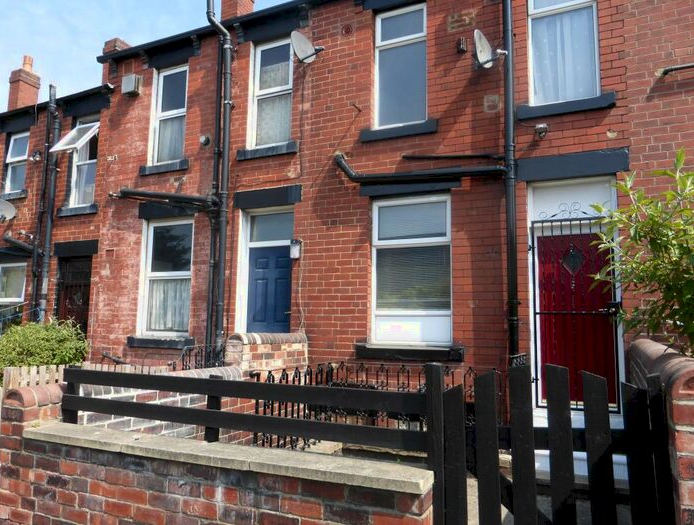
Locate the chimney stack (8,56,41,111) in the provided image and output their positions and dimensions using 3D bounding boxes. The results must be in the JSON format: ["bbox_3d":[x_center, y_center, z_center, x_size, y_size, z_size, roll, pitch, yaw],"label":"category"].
[{"bbox_3d":[-9.676,-5.304,15.193,0.519,1.871,0.598,-2,-6,26],"label":"chimney stack"}]

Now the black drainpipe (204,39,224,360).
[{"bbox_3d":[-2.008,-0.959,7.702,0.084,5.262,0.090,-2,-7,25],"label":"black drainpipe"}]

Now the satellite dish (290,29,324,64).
[{"bbox_3d":[-0.551,-2.978,6.986,0.420,0.470,0.490,-5,-8,40],"label":"satellite dish"}]

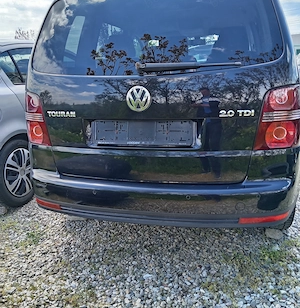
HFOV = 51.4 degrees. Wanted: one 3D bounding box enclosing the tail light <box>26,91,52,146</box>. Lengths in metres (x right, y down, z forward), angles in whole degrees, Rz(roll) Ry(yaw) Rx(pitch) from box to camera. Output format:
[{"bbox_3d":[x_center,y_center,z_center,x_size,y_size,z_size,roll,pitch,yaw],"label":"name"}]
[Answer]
[{"bbox_3d":[-0.667,-0.217,1.891,0.260,0.315,0.190,1,15,13],"label":"tail light"}]

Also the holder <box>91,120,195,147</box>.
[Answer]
[{"bbox_3d":[-0.041,-0.107,1.600,0.535,0.132,0.025,1,11,13],"label":"holder"}]

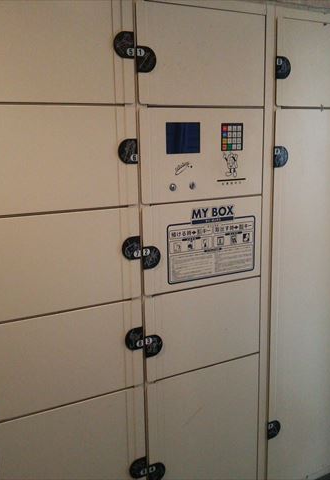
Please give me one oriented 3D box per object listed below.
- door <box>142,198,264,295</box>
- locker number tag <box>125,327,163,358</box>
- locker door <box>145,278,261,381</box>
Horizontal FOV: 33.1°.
[{"bbox_3d":[0.120,0.009,1.718,0.442,0.263,0.025,-7,13,-30],"label":"door"},{"bbox_3d":[-0.059,0.305,1.647,0.126,0.098,0.012,-7,13,-30],"label":"locker number tag"},{"bbox_3d":[0.126,0.277,1.772,0.440,0.261,0.025,-7,13,-30],"label":"locker door"}]

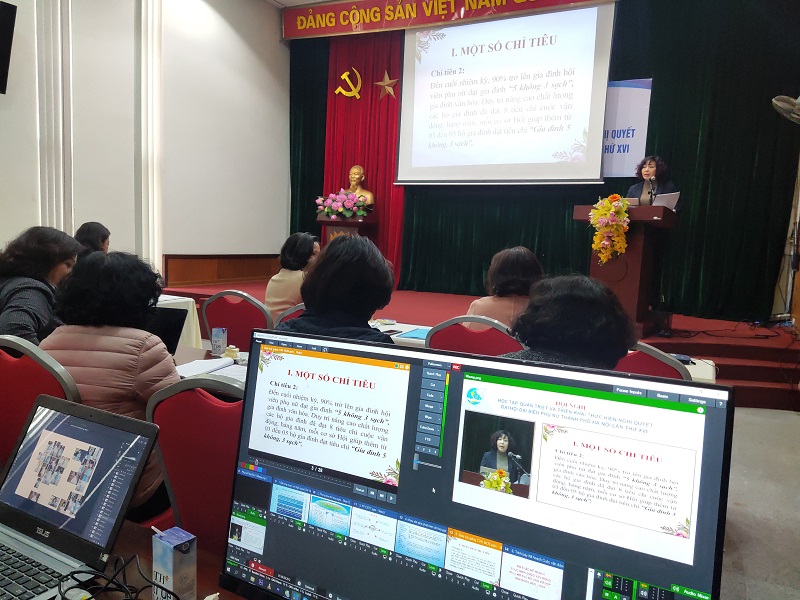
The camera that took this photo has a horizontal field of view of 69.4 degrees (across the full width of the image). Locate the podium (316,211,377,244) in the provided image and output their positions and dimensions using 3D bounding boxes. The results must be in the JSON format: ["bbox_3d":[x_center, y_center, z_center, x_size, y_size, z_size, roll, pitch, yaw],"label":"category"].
[{"bbox_3d":[-0.766,-0.694,8.343,0.738,1.070,0.460,6,7,26],"label":"podium"}]

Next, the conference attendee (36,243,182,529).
[{"bbox_3d":[-0.981,0.429,1.980,0.480,1.190,0.720,3,6,-2],"label":"conference attendee"}]

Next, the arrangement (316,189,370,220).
[{"bbox_3d":[-0.816,-1.357,8.196,0.630,0.430,0.320,6,7,26],"label":"arrangement"}]

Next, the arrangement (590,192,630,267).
[{"bbox_3d":[1.907,-0.651,5.258,0.340,0.650,0.240,8,8,38],"label":"arrangement"}]

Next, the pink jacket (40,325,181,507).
[{"bbox_3d":[-0.938,0.328,1.866,0.470,0.560,0.400,3,6,-2],"label":"pink jacket"}]

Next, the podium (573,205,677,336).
[{"bbox_3d":[2.105,-0.288,5.512,0.798,1.175,0.500,8,8,38],"label":"podium"}]

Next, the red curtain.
[{"bbox_3d":[-0.553,-2.070,8.663,1.418,3.750,0.200,6,7,26],"label":"red curtain"}]

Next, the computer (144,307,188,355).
[{"bbox_3d":[-1.090,0.124,2.314,0.340,0.210,0.310,4,7,12],"label":"computer"}]

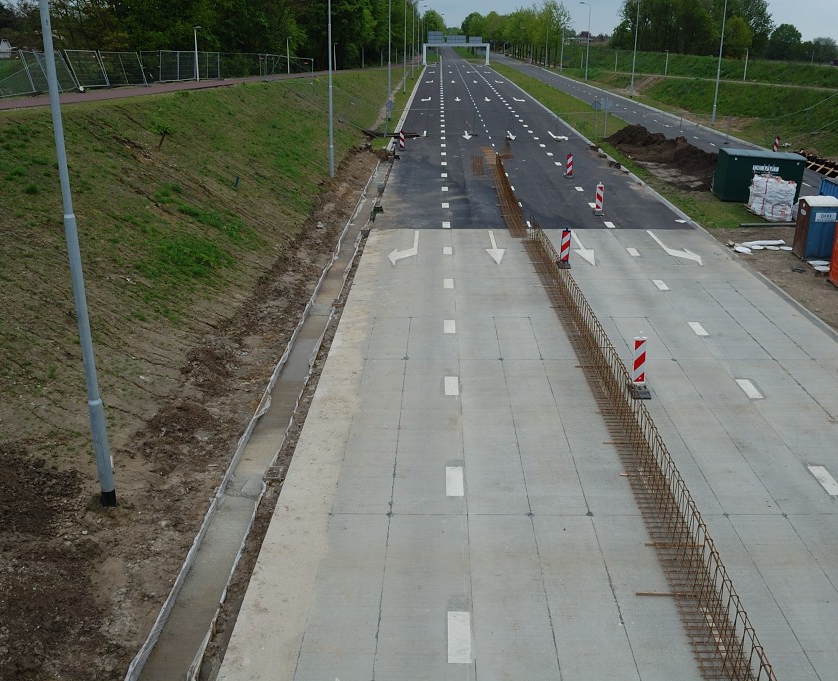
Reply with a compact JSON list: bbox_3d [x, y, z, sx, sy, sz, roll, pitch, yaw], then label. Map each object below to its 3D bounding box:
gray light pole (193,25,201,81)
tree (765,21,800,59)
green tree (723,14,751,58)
[{"bbox_3d":[-16.142,-20.943,56.000,0.550,3.950,0.250,1,20,1],"label":"gray light pole"},{"bbox_3d":[80.747,-66.126,170.000,7.340,8.150,7.340,9,22,22],"label":"tree"},{"bbox_3d":[53.955,-51.414,130.000,4.360,7.190,4.360,8,21,20],"label":"green tree"}]

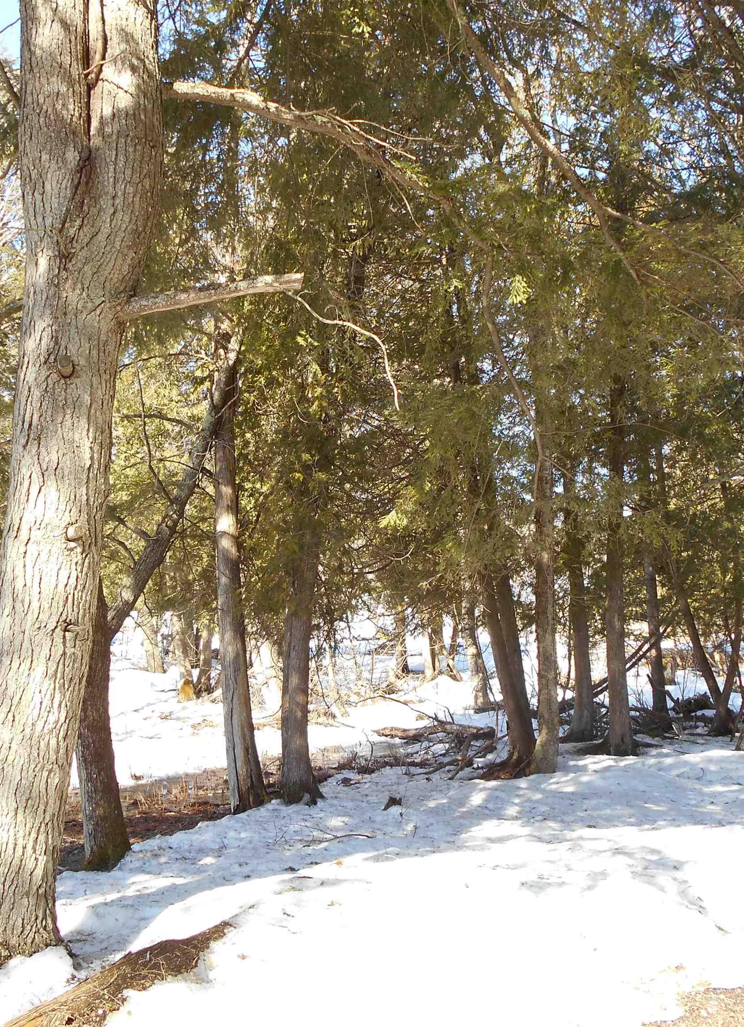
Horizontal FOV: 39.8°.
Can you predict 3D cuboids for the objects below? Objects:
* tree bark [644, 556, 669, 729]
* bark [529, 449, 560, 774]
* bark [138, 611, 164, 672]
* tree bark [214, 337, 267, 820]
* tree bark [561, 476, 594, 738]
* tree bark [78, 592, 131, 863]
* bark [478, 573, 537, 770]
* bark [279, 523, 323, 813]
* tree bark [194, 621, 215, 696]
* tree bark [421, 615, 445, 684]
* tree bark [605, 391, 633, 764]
[{"bbox_3d":[3.237,1.470,11.724,0.210,1.927,0.210,-3,-4,15],"label":"tree bark"},{"bbox_3d":[1.510,0.837,8.963,0.230,2.822,0.230,-1,-4,9],"label":"bark"},{"bbox_3d":[-4.587,2.686,21.354,0.378,1.273,0.355,-8,-5,-13],"label":"bark"},{"bbox_3d":[-1.010,0.475,7.787,0.275,3.499,0.259,-3,-5,-8],"label":"tree bark"},{"bbox_3d":[2.165,0.943,10.760,0.250,2.833,0.250,-2,-4,11],"label":"tree bark"},{"bbox_3d":[-1.558,1.214,5.827,0.250,1.559,0.250,-2,-4,-15],"label":"tree bark"},{"bbox_3d":[1.241,1.443,9.516,0.376,1.838,0.277,-7,-5,6],"label":"bark"},{"bbox_3d":[-0.529,1.150,7.833,0.277,2.085,0.261,2,-5,-4],"label":"bark"},{"bbox_3d":[-2.713,2.347,16.666,0.243,1.207,0.225,5,-5,-9],"label":"tree bark"},{"bbox_3d":[1.158,2.526,19.361,0.322,1.286,0.282,5,-5,4],"label":"tree bark"},{"bbox_3d":[2.371,0.495,9.890,0.250,3.617,0.250,-1,-4,13],"label":"tree bark"}]

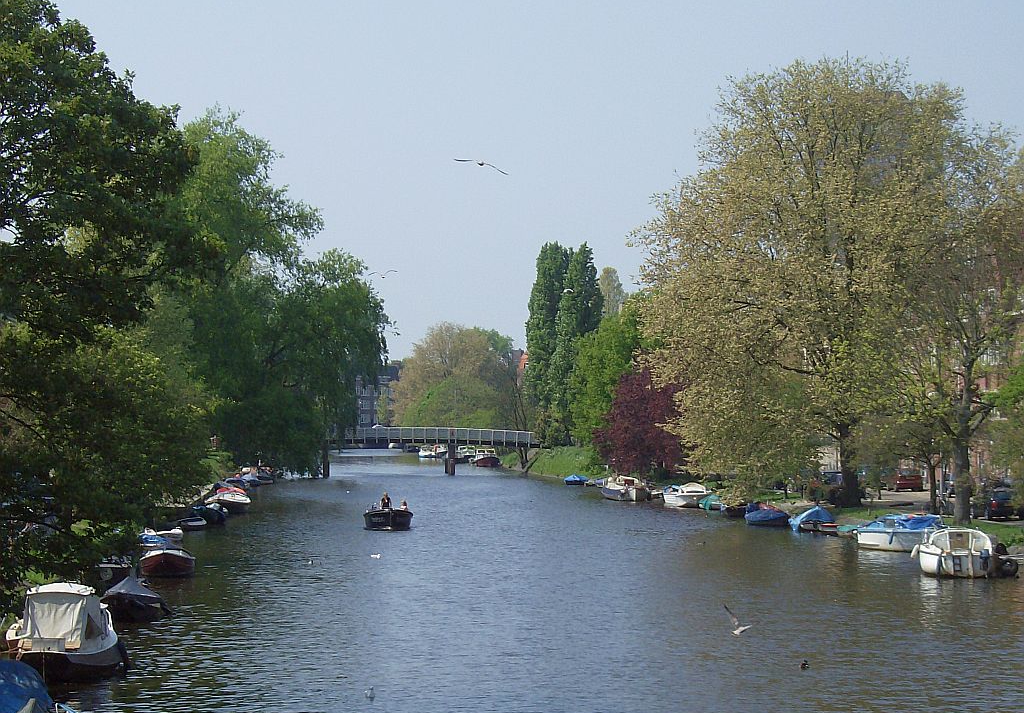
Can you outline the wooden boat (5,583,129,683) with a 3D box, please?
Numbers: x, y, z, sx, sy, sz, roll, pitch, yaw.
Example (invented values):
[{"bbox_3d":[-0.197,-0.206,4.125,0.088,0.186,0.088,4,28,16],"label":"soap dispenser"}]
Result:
[{"bbox_3d":[-10.250,6.138,67.501,2.350,2.050,6.000,0,-1,-2],"label":"wooden boat"}]

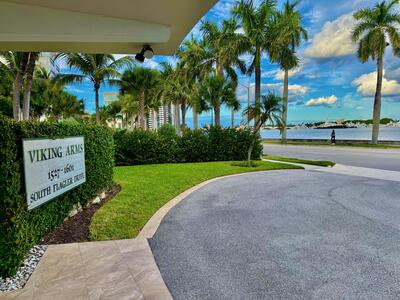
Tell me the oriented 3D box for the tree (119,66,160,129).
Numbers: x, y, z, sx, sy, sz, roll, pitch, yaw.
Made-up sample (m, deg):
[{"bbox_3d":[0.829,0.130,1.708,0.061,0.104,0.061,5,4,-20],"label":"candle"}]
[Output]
[{"bbox_3d":[-5.103,-3.637,23.784,3.722,6.904,3.722,0,5,0],"label":"tree"}]

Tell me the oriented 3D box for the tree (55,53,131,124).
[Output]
[{"bbox_3d":[-7.217,-3.342,18.791,5.207,7.022,5.207,0,5,0],"label":"tree"}]

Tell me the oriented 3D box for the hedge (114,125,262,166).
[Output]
[{"bbox_3d":[-0.755,-0.270,13.719,7.849,1.720,1.300,-1,5,-15],"label":"hedge"}]

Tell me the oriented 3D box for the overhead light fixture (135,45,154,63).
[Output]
[{"bbox_3d":[-0.664,-1.154,3.317,0.240,0.200,0.180,-1,5,-14],"label":"overhead light fixture"}]

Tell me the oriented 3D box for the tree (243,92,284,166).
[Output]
[{"bbox_3d":[2.791,-0.892,12.155,1.846,3.213,1.754,0,5,0],"label":"tree"}]

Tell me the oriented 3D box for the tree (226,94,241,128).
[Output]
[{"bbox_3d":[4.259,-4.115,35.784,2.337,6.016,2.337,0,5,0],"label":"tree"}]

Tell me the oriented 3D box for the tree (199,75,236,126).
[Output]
[{"bbox_3d":[1.503,-3.305,23.811,3.289,6.238,3.289,0,5,0],"label":"tree"}]

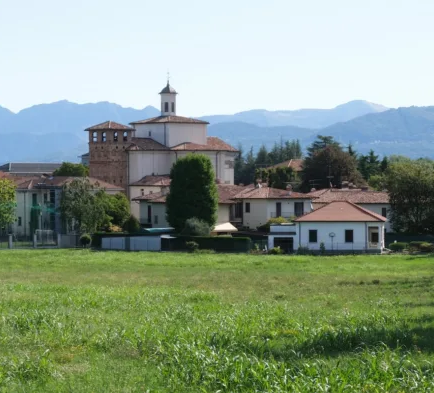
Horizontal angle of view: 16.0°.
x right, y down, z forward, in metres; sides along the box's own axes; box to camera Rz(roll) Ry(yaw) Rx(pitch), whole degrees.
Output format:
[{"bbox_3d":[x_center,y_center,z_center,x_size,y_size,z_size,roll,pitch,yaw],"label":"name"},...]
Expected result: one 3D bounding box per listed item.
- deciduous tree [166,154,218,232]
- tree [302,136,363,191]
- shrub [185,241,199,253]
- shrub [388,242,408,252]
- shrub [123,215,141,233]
[{"bbox_3d":[-3.214,0.730,202.000,6.800,12.300,6.600,0,0,0],"label":"deciduous tree"},{"bbox_3d":[18.383,-2.141,243.184,9.600,14.500,9.600,0,1,0],"label":"tree"},{"bbox_3d":[-3.084,6.227,190.018,1.600,1.450,1.400,0,1,0],"label":"shrub"},{"bbox_3d":[22.393,6.317,190.000,2.450,1.250,2.000,0,0,0],"label":"shrub"},{"bbox_3d":[-11.381,4.096,205.043,2.400,3.400,2.400,0,1,0],"label":"shrub"}]

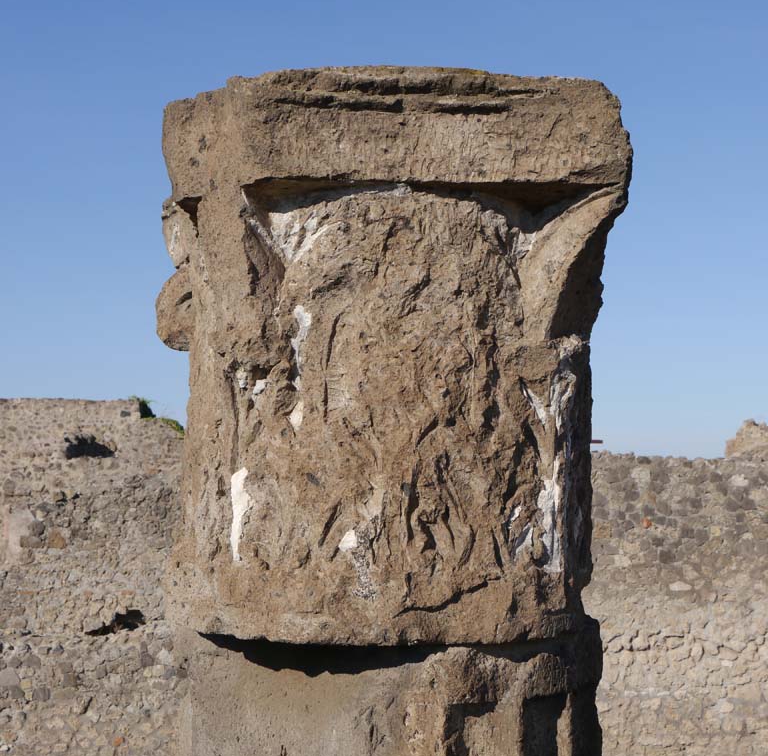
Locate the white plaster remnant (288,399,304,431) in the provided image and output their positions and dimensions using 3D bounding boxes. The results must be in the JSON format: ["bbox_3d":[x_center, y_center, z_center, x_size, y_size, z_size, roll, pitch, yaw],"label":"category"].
[{"bbox_3d":[-0.113,0.049,1.600,0.020,0.038,0.010,-1,-4,18],"label":"white plaster remnant"}]

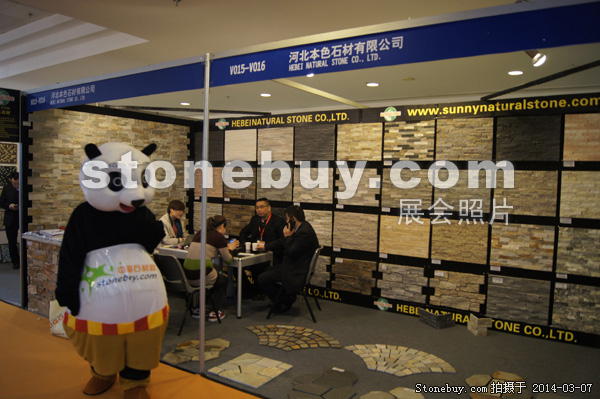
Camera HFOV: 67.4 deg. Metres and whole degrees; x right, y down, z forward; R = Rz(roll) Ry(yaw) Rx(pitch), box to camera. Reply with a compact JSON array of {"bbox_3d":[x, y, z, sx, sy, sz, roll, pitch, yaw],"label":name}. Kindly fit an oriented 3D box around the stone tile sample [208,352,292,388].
[{"bbox_3d":[-0.388,1.377,3.626,0.487,0.020,0.491,3,3,33],"label":"stone tile sample"}]

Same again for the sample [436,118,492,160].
[{"bbox_3d":[1.829,-0.661,5.003,0.601,0.466,0.030,3,3,33],"label":"sample"}]

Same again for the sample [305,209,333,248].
[{"bbox_3d":[0.165,0.372,6.027,0.615,0.466,0.030,3,3,33],"label":"sample"}]

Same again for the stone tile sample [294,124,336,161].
[{"bbox_3d":[0.198,-0.747,6.048,0.617,0.472,0.030,3,3,33],"label":"stone tile sample"}]

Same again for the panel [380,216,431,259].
[{"bbox_3d":[1.252,0.438,5.397,0.603,0.463,0.030,3,3,31],"label":"panel"}]

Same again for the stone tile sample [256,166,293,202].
[{"bbox_3d":[-0.356,-0.219,6.359,0.603,0.466,0.030,3,3,31],"label":"stone tile sample"}]

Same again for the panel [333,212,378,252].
[{"bbox_3d":[0.704,0.402,5.678,0.615,0.466,0.030,3,3,33],"label":"panel"}]

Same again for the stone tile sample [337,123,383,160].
[{"bbox_3d":[0.737,-0.722,5.633,0.615,0.463,0.030,3,3,33],"label":"stone tile sample"}]

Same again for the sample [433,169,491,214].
[{"bbox_3d":[1.785,-0.093,4.952,0.612,0.461,0.030,3,3,33],"label":"sample"}]

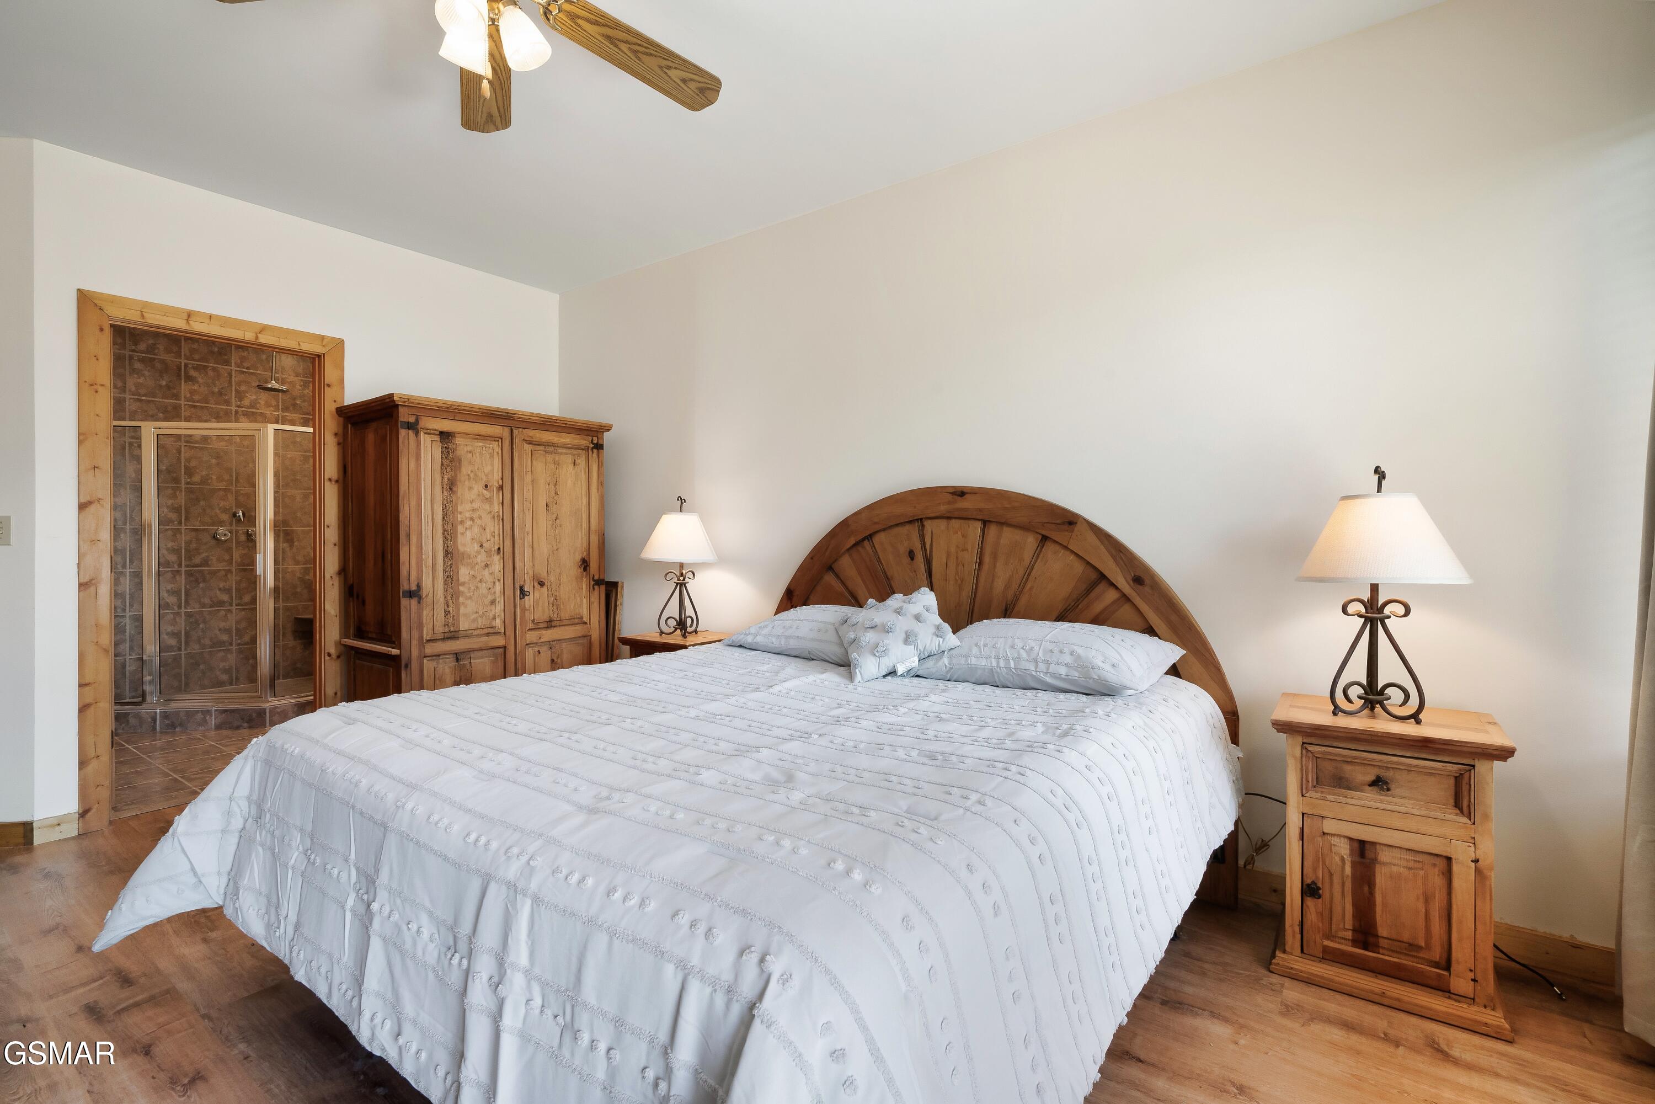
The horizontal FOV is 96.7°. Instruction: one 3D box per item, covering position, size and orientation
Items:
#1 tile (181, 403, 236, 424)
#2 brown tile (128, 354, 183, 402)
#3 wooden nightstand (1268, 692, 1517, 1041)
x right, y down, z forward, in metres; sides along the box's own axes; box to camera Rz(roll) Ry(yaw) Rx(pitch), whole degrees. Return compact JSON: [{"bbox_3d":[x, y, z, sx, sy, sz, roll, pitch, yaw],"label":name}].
[{"bbox_3d":[-4.668,-0.941,5.551,0.012,0.302,0.302,0,1,36],"label":"tile"},{"bbox_3d":[-4.848,-1.244,5.309,0.012,0.302,0.302,0,1,36],"label":"brown tile"},{"bbox_3d":[1.551,0.813,2.057,0.496,0.700,0.408,0,1,36],"label":"wooden nightstand"}]

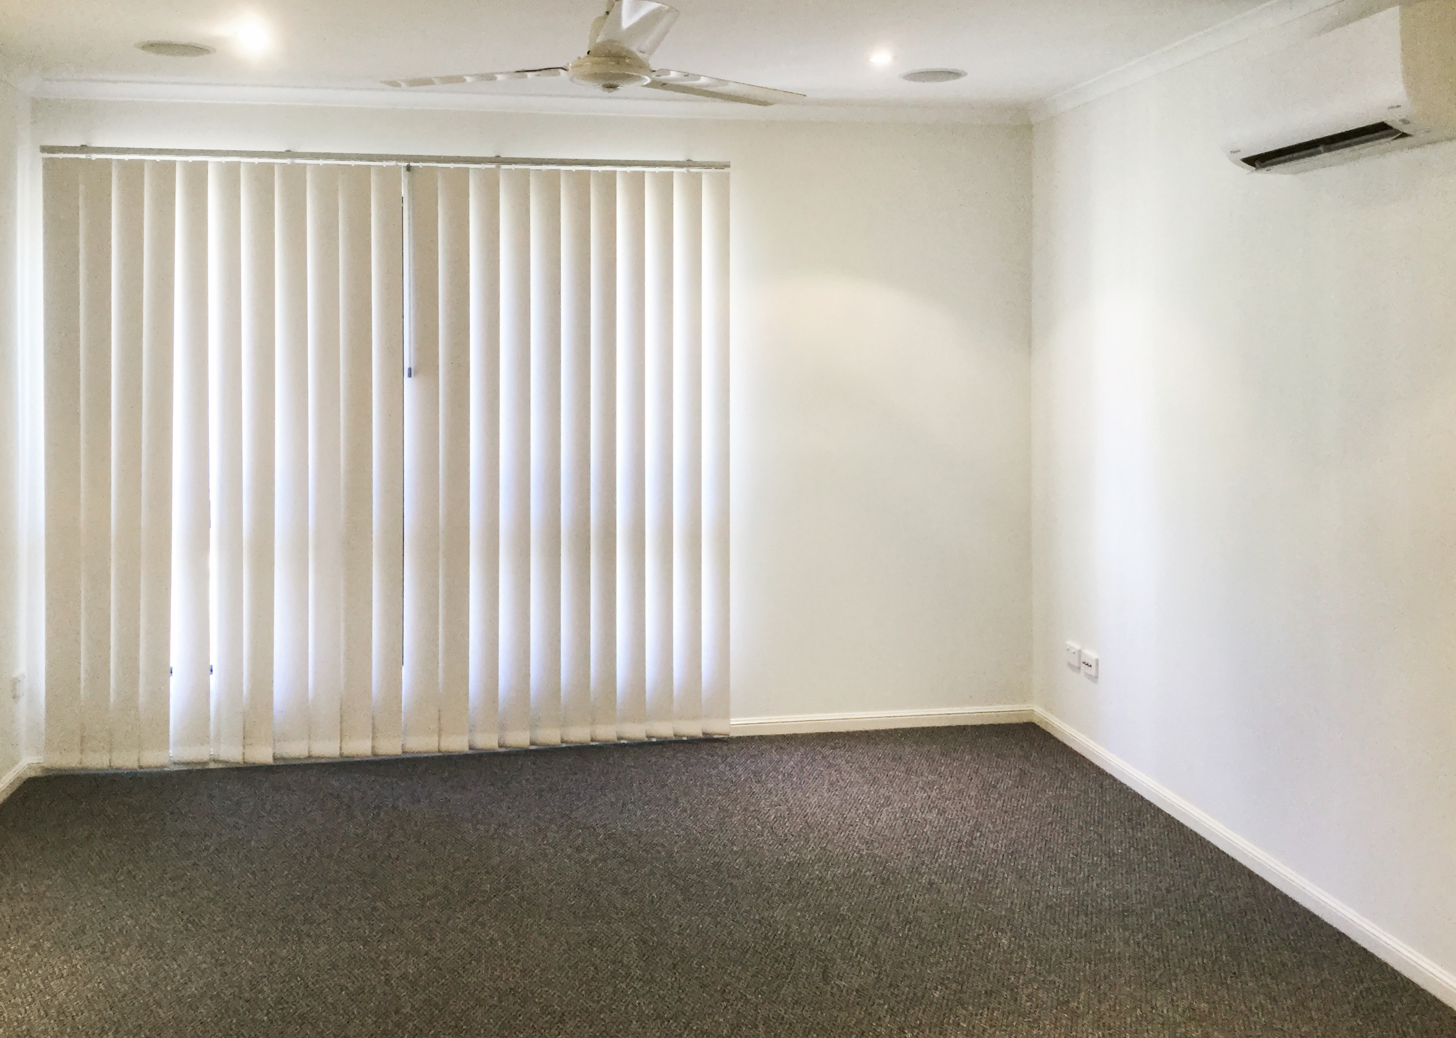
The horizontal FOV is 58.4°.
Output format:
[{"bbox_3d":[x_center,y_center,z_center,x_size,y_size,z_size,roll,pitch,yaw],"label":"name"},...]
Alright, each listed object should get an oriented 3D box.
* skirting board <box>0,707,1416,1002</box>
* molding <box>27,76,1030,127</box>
[{"bbox_3d":[-0.415,0.972,3.738,3.742,0.080,2.450,-2,7,-10],"label":"skirting board"},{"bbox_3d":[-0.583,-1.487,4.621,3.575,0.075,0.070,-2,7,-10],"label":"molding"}]

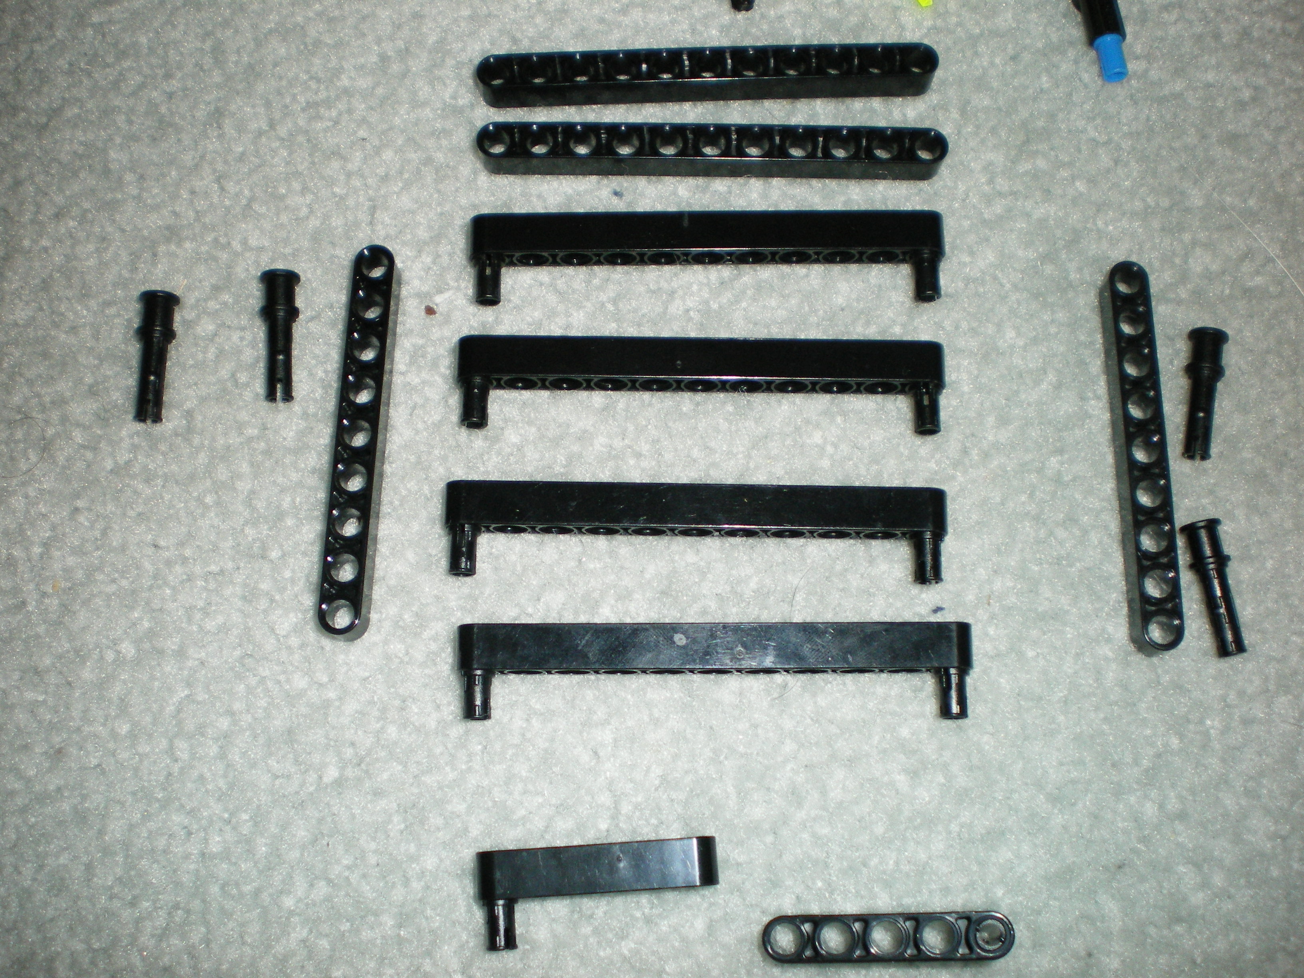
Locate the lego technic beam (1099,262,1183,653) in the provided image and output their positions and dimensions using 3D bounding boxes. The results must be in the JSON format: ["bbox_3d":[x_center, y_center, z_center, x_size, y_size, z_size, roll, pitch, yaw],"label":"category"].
[{"bbox_3d":[0.087,-0.006,0.241,0.007,0.008,0.071,-1,74,3],"label":"lego technic beam"}]

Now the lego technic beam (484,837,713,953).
[{"bbox_3d":[-0.009,0.066,0.223,0.039,0.007,0.016,-4,78,-1],"label":"lego technic beam"}]

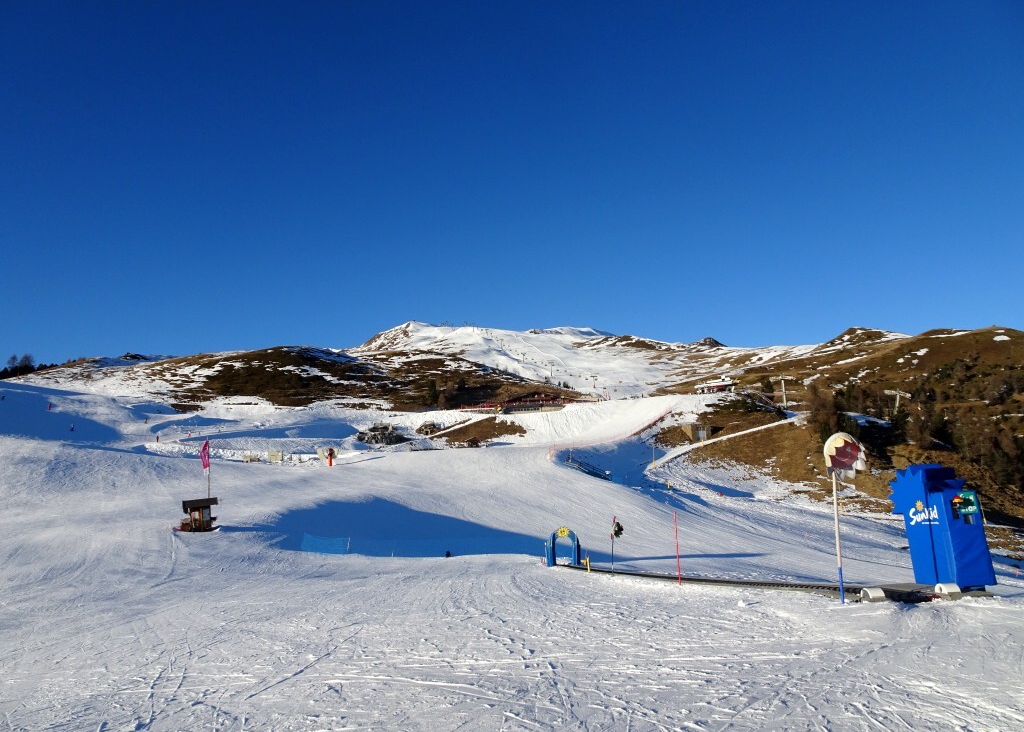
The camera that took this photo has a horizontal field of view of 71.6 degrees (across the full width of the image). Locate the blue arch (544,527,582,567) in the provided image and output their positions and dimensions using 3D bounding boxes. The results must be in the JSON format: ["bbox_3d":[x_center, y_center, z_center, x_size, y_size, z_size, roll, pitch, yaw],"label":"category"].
[{"bbox_3d":[2.967,10.499,41.300,1.800,2.300,1.300,0,-10,-8],"label":"blue arch"}]

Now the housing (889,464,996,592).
[{"bbox_3d":[7.000,2.602,11.667,0.700,1.936,1.243,0,-13,-7],"label":"housing"}]

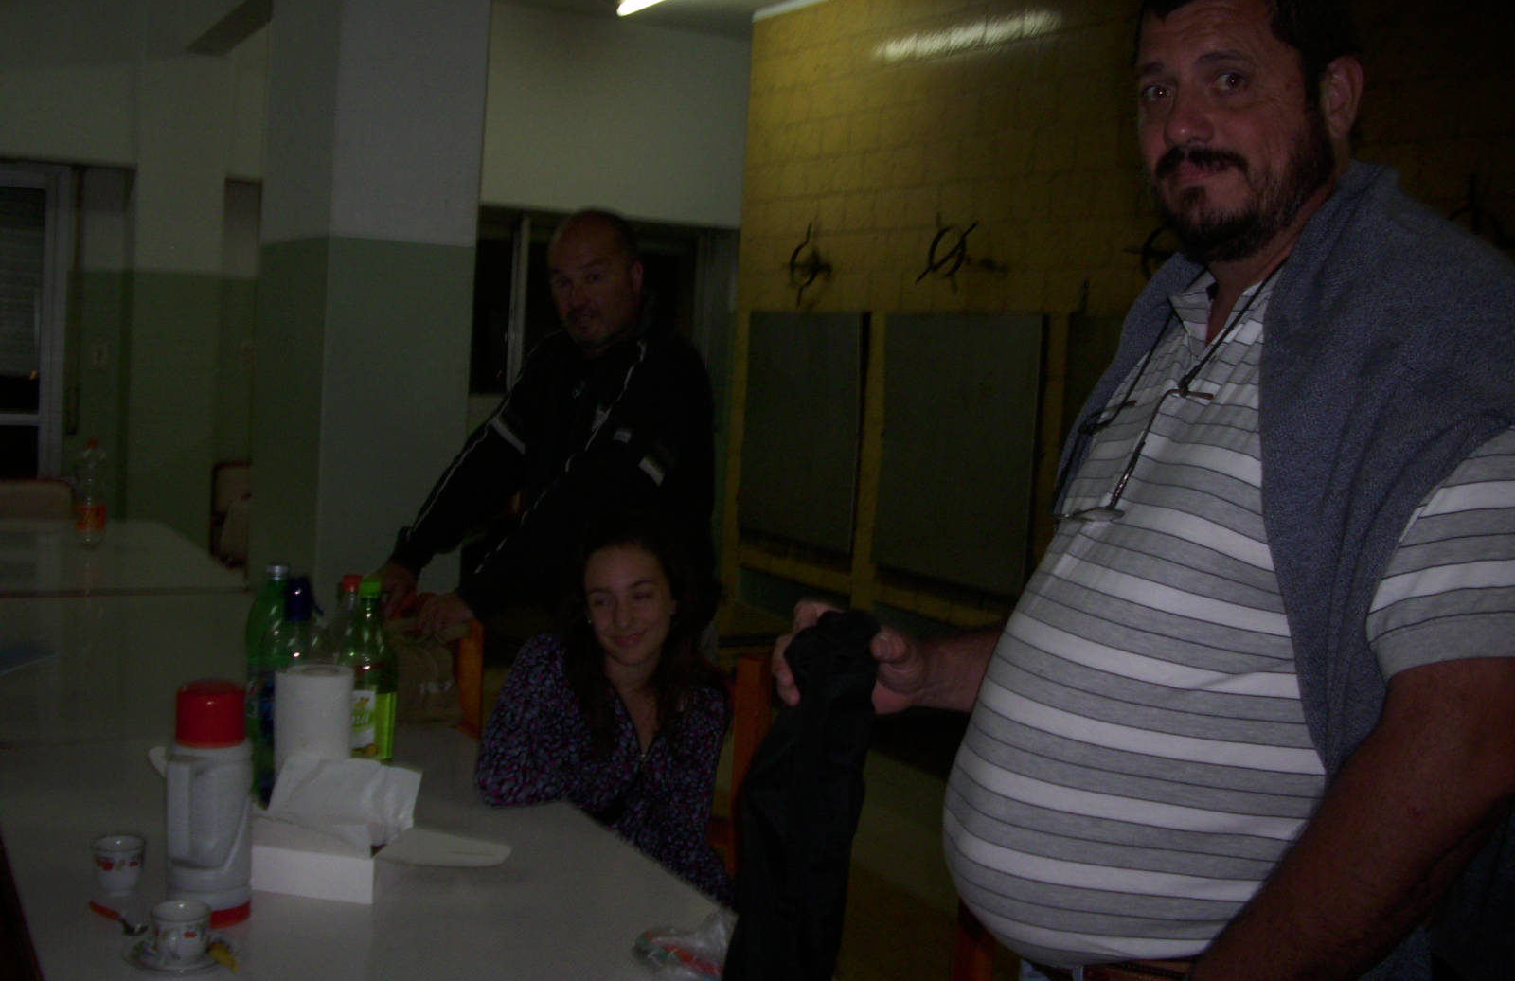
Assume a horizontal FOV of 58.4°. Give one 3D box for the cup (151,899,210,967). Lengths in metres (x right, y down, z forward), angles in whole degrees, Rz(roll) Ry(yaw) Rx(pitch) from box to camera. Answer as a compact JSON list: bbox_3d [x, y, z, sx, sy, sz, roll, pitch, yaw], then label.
[{"bbox_3d":[-0.621,0.479,1.456,0.064,0.055,0.076,4,6,7],"label":"cup"}]

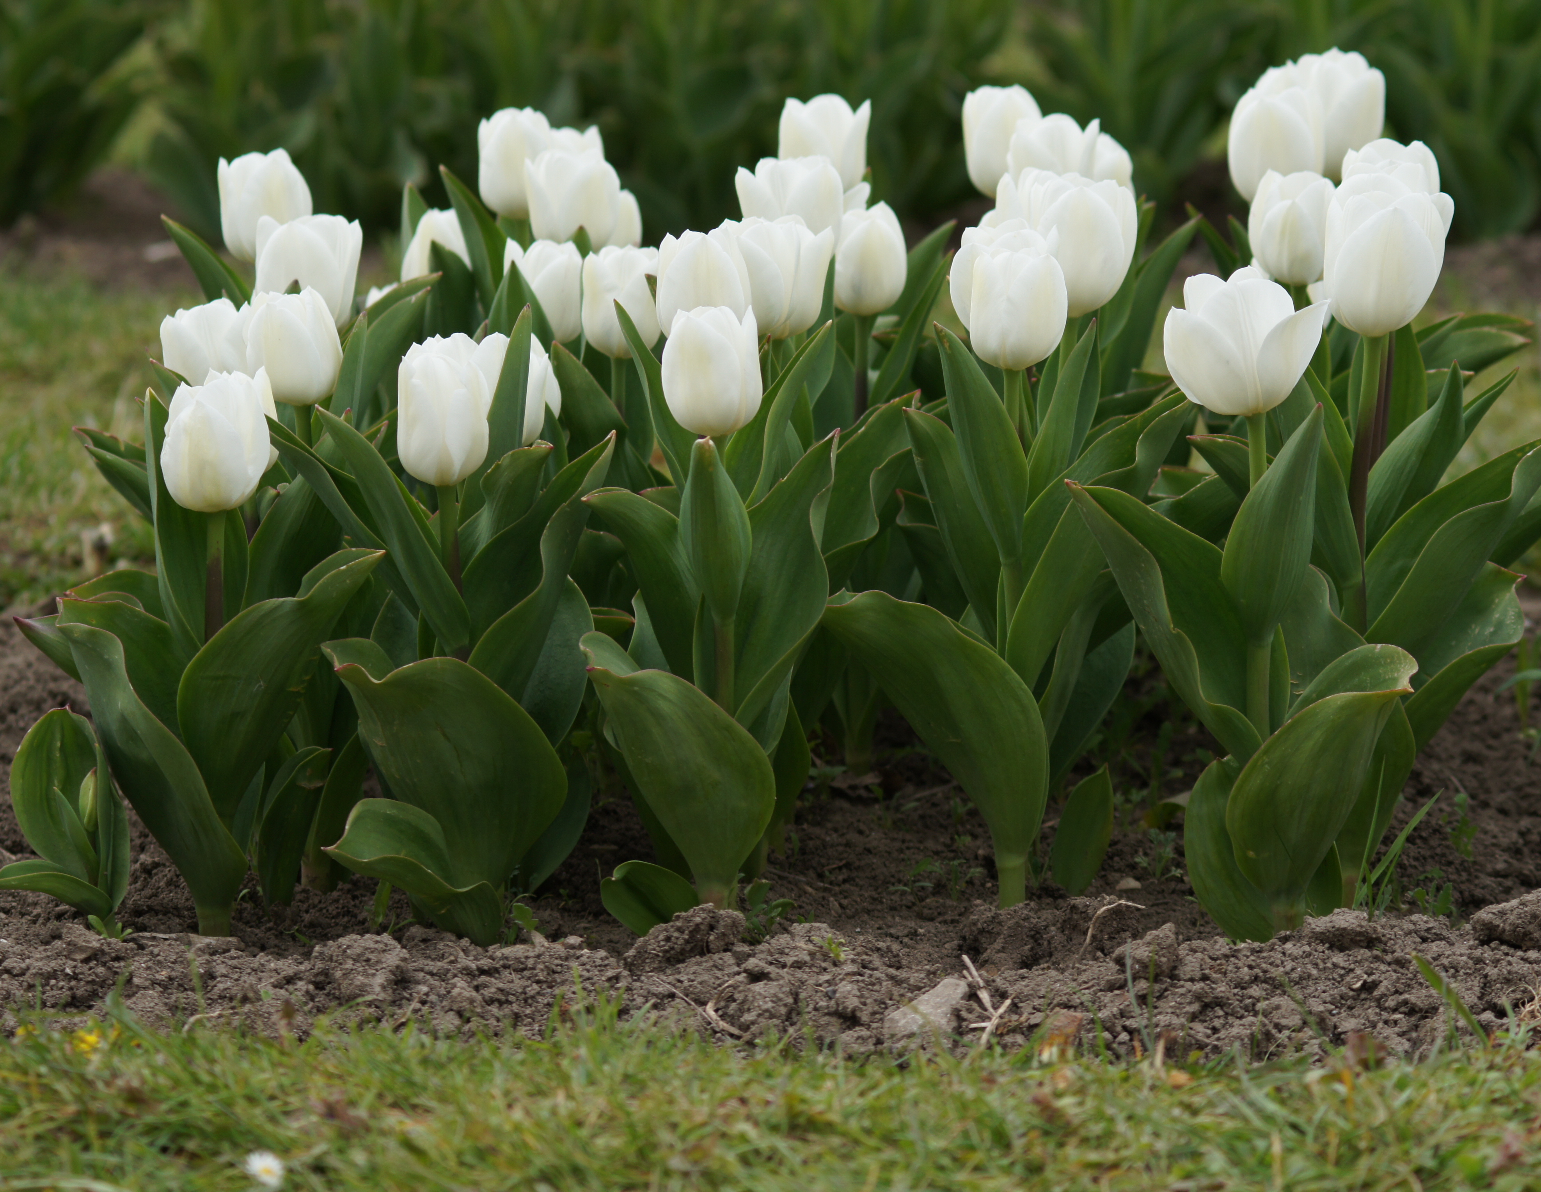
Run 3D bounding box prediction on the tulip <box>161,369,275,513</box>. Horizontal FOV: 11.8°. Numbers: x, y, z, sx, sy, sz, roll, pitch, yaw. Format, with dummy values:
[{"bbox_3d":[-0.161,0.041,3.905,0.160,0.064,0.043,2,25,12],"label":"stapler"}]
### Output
[{"bbox_3d":[-0.275,-0.077,3.700,0.055,0.070,0.053,3,12,-1],"label":"tulip"}]

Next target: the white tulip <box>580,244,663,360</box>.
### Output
[{"bbox_3d":[-0.093,-0.183,4.650,0.050,0.068,0.050,0,12,0],"label":"white tulip"}]

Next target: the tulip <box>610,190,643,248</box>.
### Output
[{"bbox_3d":[-0.091,-0.206,4.250,0.037,0.054,0.036,0,12,0],"label":"tulip"}]

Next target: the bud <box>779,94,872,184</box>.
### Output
[{"bbox_3d":[0.032,-0.258,4.330,0.054,0.069,0.054,0,16,0],"label":"bud"}]

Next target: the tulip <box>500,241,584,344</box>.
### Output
[{"bbox_3d":[-0.139,-0.185,4.520,0.051,0.061,0.050,0,10,0],"label":"tulip"}]

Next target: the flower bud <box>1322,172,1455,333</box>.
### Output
[{"bbox_3d":[0.326,-0.180,3.930,0.068,0.086,0.063,0,16,0],"label":"flower bud"}]

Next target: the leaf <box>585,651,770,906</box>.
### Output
[{"bbox_3d":[-0.050,0.096,4.090,0.086,0.147,0.060,-18,11,4],"label":"leaf"}]

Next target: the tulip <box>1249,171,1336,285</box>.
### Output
[{"bbox_3d":[0.325,-0.229,4.650,0.057,0.070,0.055,0,10,0],"label":"tulip"}]

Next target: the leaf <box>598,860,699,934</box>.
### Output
[{"bbox_3d":[-0.060,0.150,3.720,0.048,0.034,0.030,0,12,0],"label":"leaf"}]

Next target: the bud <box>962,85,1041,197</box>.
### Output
[{"bbox_3d":[0.137,-0.268,4.400,0.047,0.068,0.046,0,12,0],"label":"bud"}]

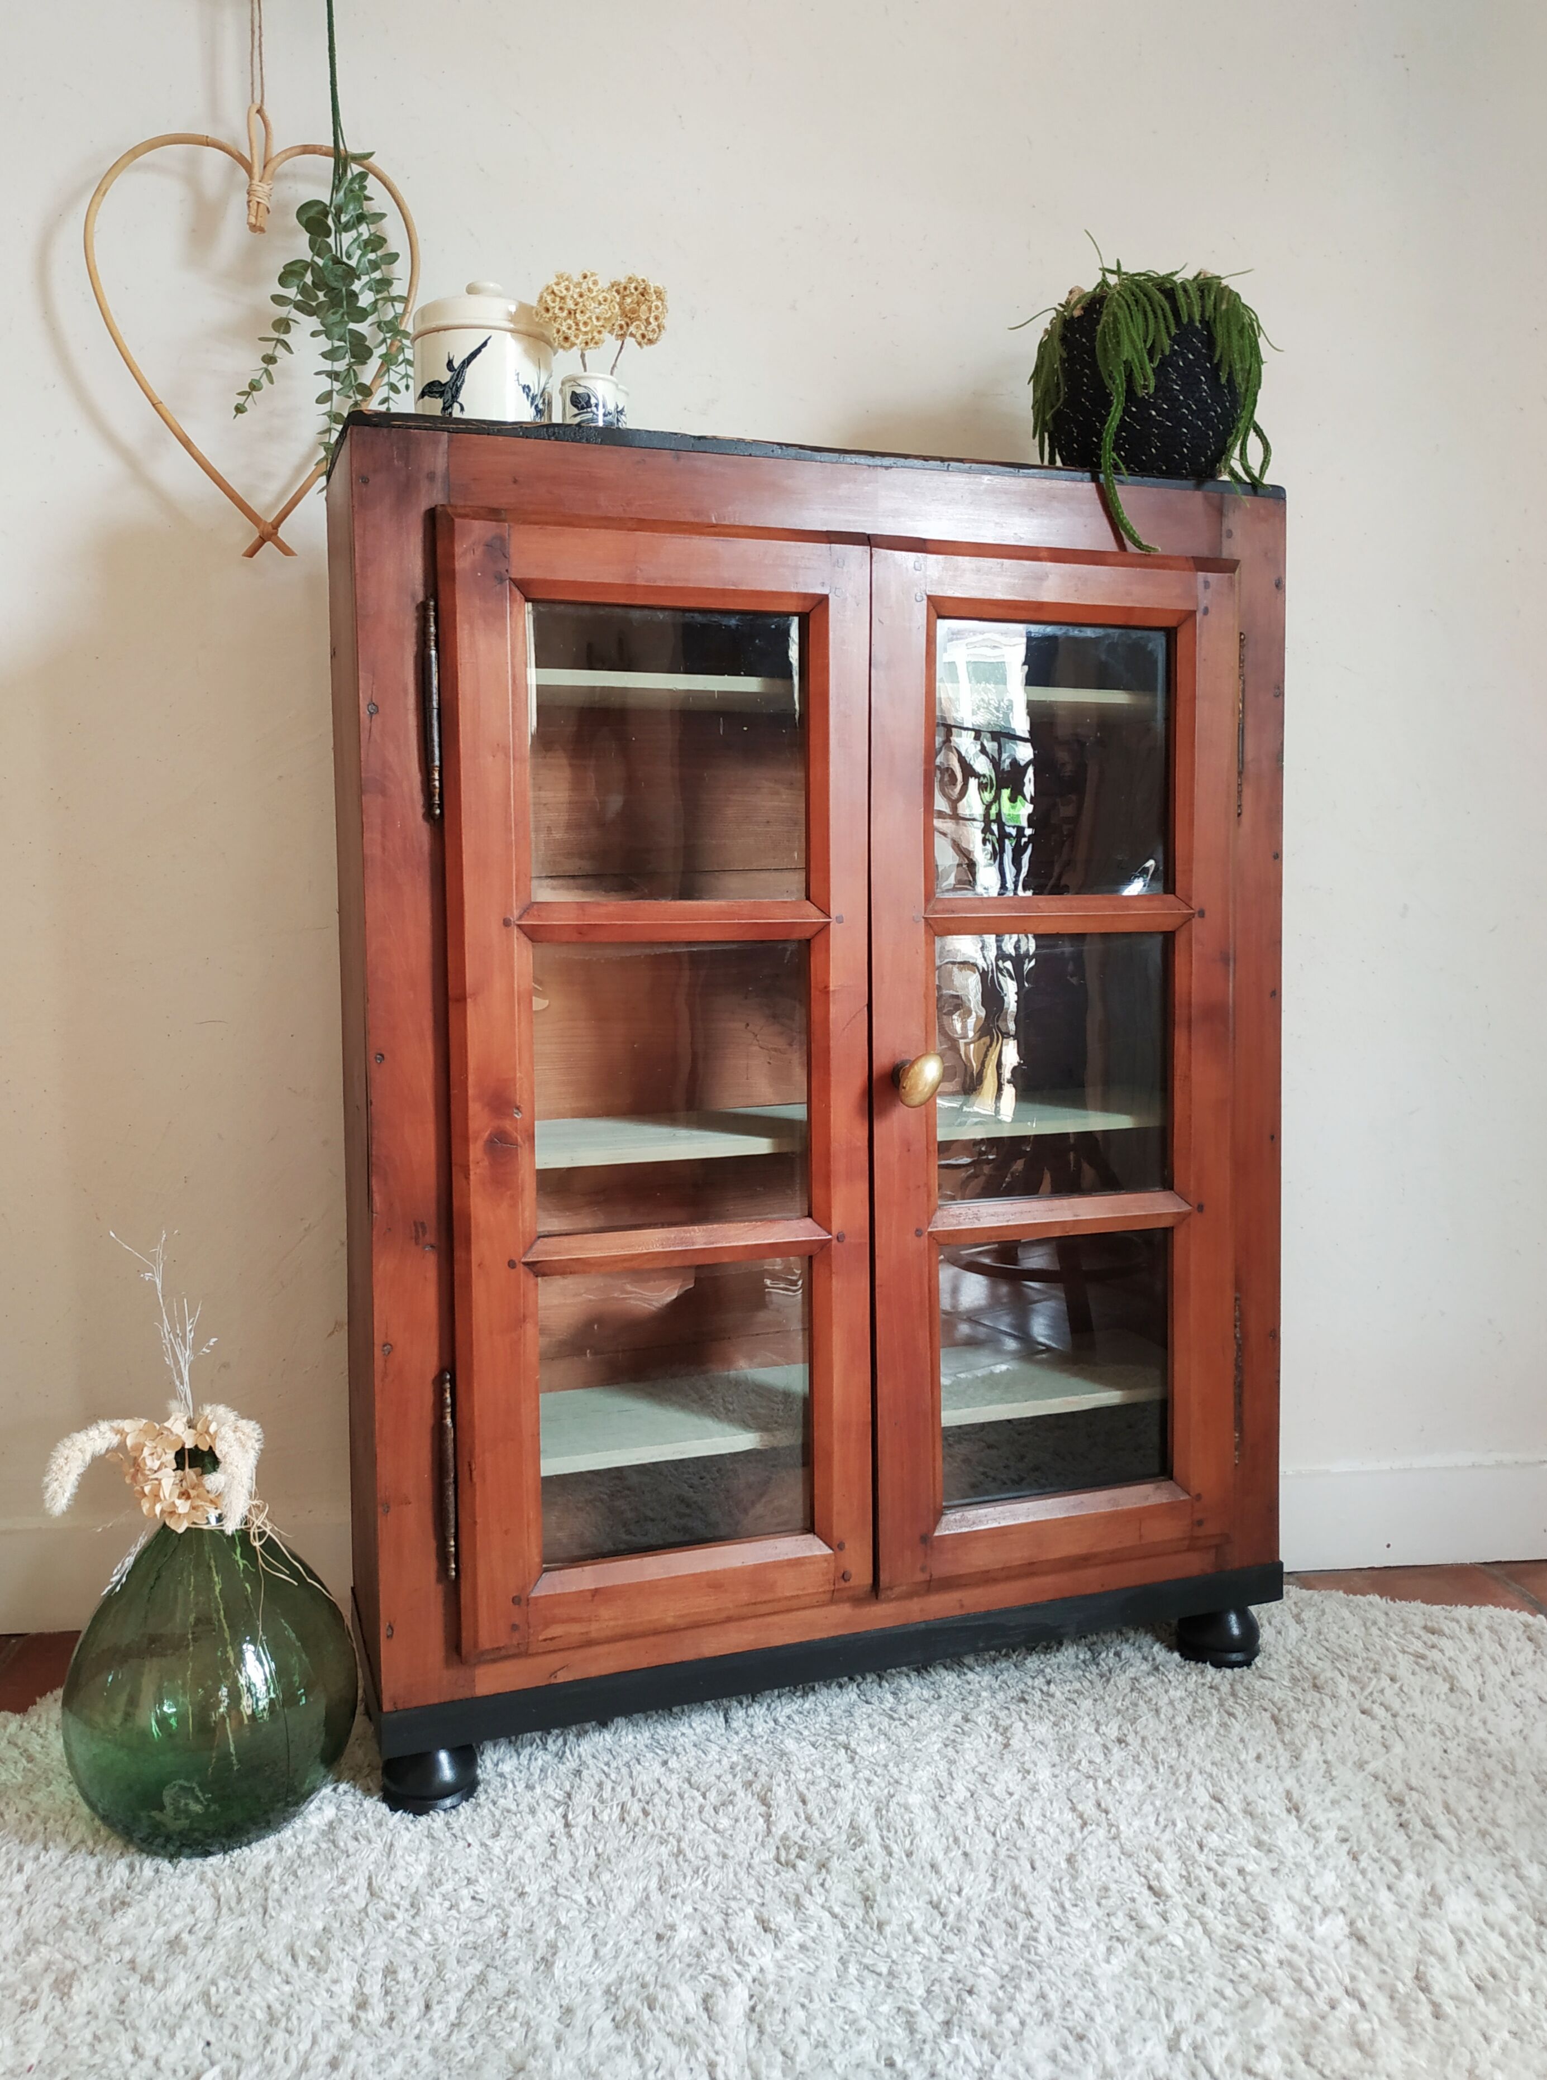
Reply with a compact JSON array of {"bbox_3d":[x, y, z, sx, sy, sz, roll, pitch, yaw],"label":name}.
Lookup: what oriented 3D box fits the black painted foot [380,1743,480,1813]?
[{"bbox_3d":[-0.320,0.666,1.340,0.087,0.065,0.087,-2,5,-18],"label":"black painted foot"}]

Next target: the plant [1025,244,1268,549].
[{"bbox_3d":[0.378,-0.644,1.451,0.238,0.286,0.224,0,4,0],"label":"plant"}]

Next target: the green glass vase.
[{"bbox_3d":[-0.472,0.497,1.210,0.231,0.321,0.231,-2,4,-22],"label":"green glass vase"}]

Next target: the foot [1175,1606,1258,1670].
[{"bbox_3d":[0.463,0.599,1.494,0.080,0.060,0.080,-2,4,-18],"label":"foot"}]

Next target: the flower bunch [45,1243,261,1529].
[{"bbox_3d":[-0.517,0.287,1.199,0.183,0.251,0.132,-2,4,-24],"label":"flower bunch"}]

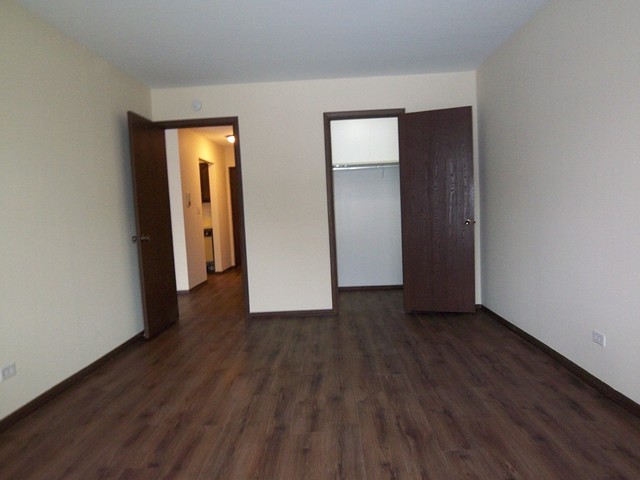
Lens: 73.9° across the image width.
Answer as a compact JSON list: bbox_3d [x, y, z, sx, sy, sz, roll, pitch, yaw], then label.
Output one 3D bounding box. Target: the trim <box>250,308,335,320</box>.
[{"bbox_3d":[-0.305,0.778,4.518,0.905,0.060,0.015,-2,4,2],"label":"trim"}]

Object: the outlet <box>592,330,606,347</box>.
[{"bbox_3d":[1.604,0.568,2.453,0.010,0.070,0.115,-2,4,2],"label":"outlet"}]

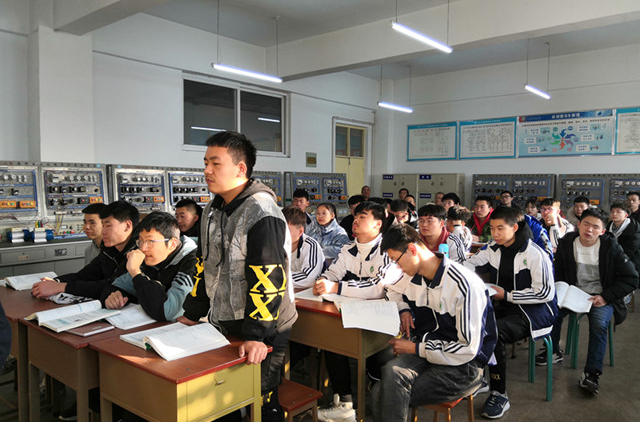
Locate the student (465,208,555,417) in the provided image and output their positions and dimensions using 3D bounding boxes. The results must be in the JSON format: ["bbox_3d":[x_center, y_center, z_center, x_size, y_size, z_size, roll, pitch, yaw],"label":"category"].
[{"bbox_3d":[1.310,0.616,3.416,0.750,1.300,0.540,-2,4,-38],"label":"student"}]

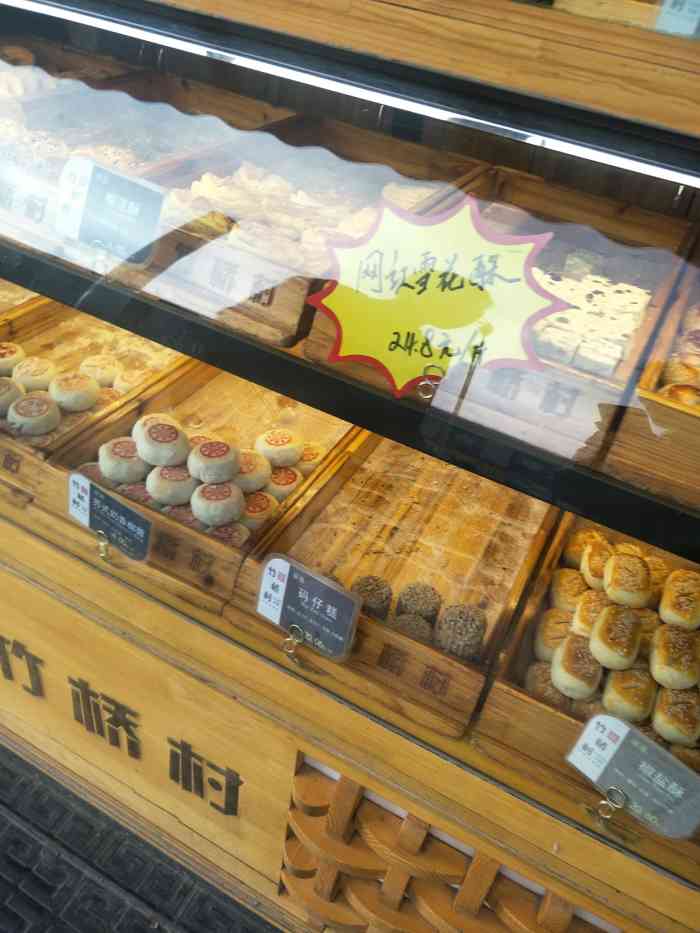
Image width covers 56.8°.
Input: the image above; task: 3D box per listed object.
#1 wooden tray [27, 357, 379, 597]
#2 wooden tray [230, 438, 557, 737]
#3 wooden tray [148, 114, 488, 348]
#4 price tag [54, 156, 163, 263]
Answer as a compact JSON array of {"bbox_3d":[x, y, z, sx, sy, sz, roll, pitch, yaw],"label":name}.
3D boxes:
[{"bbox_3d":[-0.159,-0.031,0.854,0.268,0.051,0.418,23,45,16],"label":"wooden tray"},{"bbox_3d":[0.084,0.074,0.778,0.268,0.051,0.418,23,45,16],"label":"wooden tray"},{"bbox_3d":[-0.061,-0.305,0.756,0.268,0.051,0.459,23,45,16],"label":"wooden tray"},{"bbox_3d":[-0.216,-0.227,0.580,0.107,0.070,0.006,23,15,16],"label":"price tag"}]

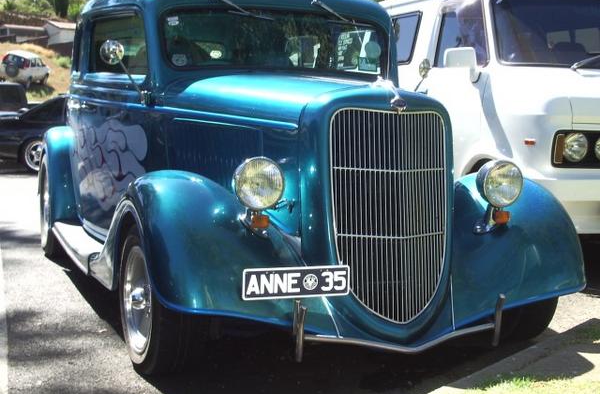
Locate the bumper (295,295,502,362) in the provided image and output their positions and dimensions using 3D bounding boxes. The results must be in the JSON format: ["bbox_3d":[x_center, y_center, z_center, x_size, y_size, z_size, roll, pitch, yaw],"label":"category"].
[{"bbox_3d":[0.375,0.463,3.258,0.816,0.204,0.143,-1,5,-22],"label":"bumper"}]

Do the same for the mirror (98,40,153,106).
[{"bbox_3d":[-0.758,-0.544,4.061,0.235,0.286,0.102,-1,5,-22],"label":"mirror"}]

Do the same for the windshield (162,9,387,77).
[{"bbox_3d":[-0.091,-0.708,4.378,1.122,0.286,0.133,-1,5,-22],"label":"windshield"}]

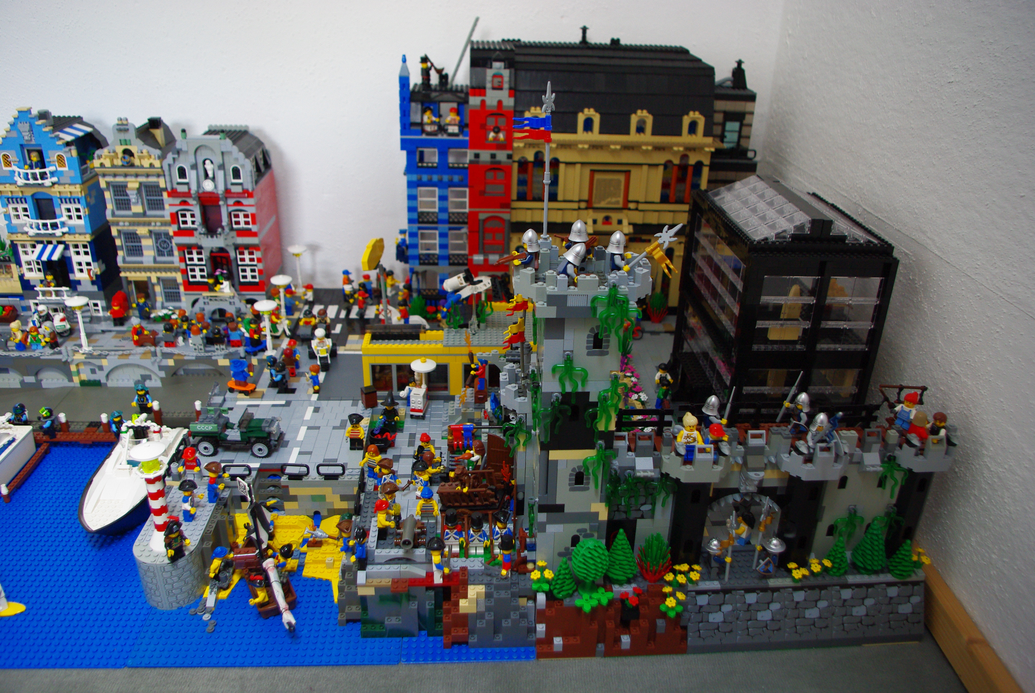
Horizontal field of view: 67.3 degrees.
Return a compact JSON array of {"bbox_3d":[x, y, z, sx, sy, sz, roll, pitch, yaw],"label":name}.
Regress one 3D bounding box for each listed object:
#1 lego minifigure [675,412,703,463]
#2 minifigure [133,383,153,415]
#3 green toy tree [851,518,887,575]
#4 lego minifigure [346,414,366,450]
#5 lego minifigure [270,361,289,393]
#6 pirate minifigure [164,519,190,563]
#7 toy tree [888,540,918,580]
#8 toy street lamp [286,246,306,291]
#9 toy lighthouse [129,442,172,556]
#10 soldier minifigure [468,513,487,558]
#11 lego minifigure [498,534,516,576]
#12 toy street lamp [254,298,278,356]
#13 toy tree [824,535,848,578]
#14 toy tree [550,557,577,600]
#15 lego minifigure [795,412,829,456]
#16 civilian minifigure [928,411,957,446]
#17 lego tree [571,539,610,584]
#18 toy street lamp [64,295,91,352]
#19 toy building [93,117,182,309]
[{"bbox_3d":[0.154,0.082,0.700,0.025,0.047,0.013,5,26,7],"label":"lego minifigure"},{"bbox_3d":[-0.513,0.073,1.073,0.025,0.043,0.017,-1,26,-7],"label":"minifigure"},{"bbox_3d":[0.341,0.193,0.755,0.033,0.062,0.033,0,26,-4],"label":"green toy tree"},{"bbox_3d":[-0.193,0.102,0.925,0.024,0.045,0.016,-2,26,-7],"label":"lego minifigure"},{"bbox_3d":[-0.317,0.040,1.037,0.018,0.041,0.022,-11,29,-24],"label":"lego minifigure"},{"bbox_3d":[-0.327,0.183,0.743,0.026,0.046,0.015,-17,32,-33],"label":"pirate minifigure"},{"bbox_3d":[0.377,0.204,0.757,0.027,0.041,0.027,0,26,-4],"label":"toy tree"},{"bbox_3d":[-0.383,-0.136,1.357,0.032,0.081,0.032,0,26,-4],"label":"toy street lamp"},{"bbox_3d":[-0.344,0.144,0.746,0.033,0.113,0.033,0,26,-4],"label":"toy lighthouse"},{"bbox_3d":[-0.040,0.182,0.756,0.023,0.046,0.015,0,26,-4],"label":"soldier minifigure"},{"bbox_3d":[-0.010,0.197,0.733,0.017,0.046,0.022,0,26,-3],"label":"lego minifigure"},{"bbox_3d":[-0.362,-0.025,1.122,0.032,0.079,0.032,0,26,-4],"label":"toy street lamp"},{"bbox_3d":[0.309,0.198,0.748,0.024,0.041,0.024,0,26,-4],"label":"toy tree"},{"bbox_3d":[0.043,0.209,0.714,0.025,0.041,0.025,0,26,-4],"label":"toy tree"},{"bbox_3d":[0.282,0.084,0.729,0.026,0.043,0.019,4,26,5],"label":"lego minifigure"},{"bbox_3d":[0.399,0.084,0.742,0.018,0.041,0.025,-15,31,-30],"label":"civilian minifigure"},{"bbox_3d":[0.064,0.201,0.720,0.036,0.058,0.036,0,26,-4],"label":"lego tree"},{"bbox_3d":[-0.636,-0.032,1.133,0.032,0.082,0.032,0,26,-4],"label":"toy street lamp"},{"bbox_3d":[-0.564,-0.211,1.212,0.099,0.306,0.131,0,26,-4],"label":"toy building"}]

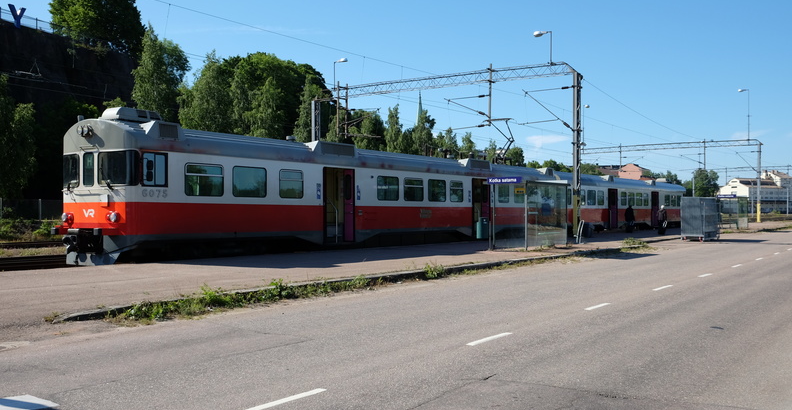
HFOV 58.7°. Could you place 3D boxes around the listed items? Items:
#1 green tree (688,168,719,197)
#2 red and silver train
[{"bbox_3d":[66.061,-2.451,150.000,6.600,10.500,6.600,0,0,0],"label":"green tree"},{"bbox_3d":[7.660,-0.200,39.560,3.200,4.400,53.000,0,-1,37],"label":"red and silver train"}]

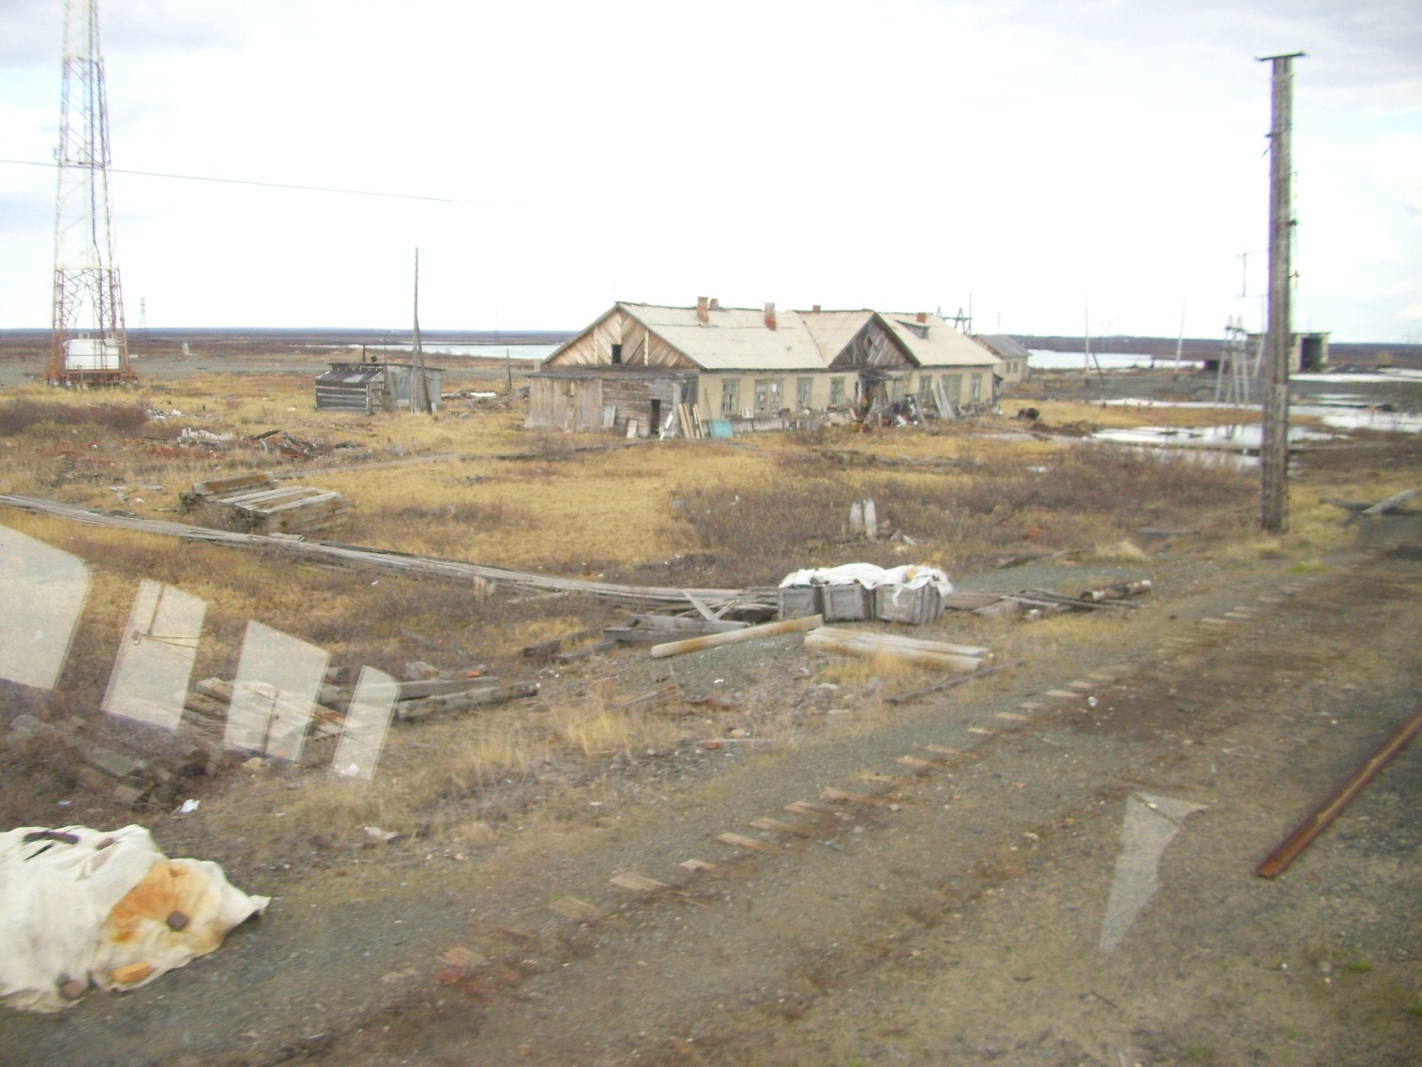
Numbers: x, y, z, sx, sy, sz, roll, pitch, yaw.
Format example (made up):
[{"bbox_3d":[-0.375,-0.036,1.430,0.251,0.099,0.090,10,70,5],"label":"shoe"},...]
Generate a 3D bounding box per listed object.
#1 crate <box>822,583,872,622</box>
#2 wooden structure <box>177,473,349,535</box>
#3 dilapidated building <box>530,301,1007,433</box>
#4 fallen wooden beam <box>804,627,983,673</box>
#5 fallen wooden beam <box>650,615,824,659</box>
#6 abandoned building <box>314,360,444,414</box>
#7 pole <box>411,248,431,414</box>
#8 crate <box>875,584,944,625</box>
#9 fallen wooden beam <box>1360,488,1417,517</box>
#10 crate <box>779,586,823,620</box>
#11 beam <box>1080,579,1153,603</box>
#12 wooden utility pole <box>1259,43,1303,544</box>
[{"bbox_3d":[2.115,1.031,21.458,0.633,0.518,0.659,3,8,17],"label":"crate"},{"bbox_3d":[-10.112,-0.586,31.890,2.580,0.666,3.010,4,9,22],"label":"wooden structure"},{"bbox_3d":[4.441,-9.219,75.911,9.614,5.984,33.176,6,10,35],"label":"dilapidated building"},{"bbox_3d":[2.490,1.550,18.989,2.478,0.196,0.562,5,9,30],"label":"fallen wooden beam"},{"bbox_3d":[0.387,1.408,19.449,2.878,0.170,0.170,-8,11,-33],"label":"fallen wooden beam"},{"bbox_3d":[-18.987,-8.478,79.872,5.600,2.750,4.600,8,11,43],"label":"abandoned building"},{"bbox_3d":[-15.735,-10.900,75.329,1.026,8.901,0.350,-1,8,-12],"label":"pole"},{"bbox_3d":[3.147,1.054,22.009,0.700,0.540,0.780,8,11,42],"label":"crate"},{"bbox_3d":[16.319,-0.727,33.631,2.650,0.180,0.240,-13,15,-39],"label":"fallen wooden beam"},{"bbox_3d":[1.411,1.026,21.506,0.594,0.501,0.659,3,8,17],"label":"crate"},{"bbox_3d":[6.722,0.946,23.062,0.190,0.190,2.188,9,10,44],"label":"beam"},{"bbox_3d":[12.222,-5.039,30.013,0.850,10.136,0.400,4,9,39],"label":"wooden utility pole"}]

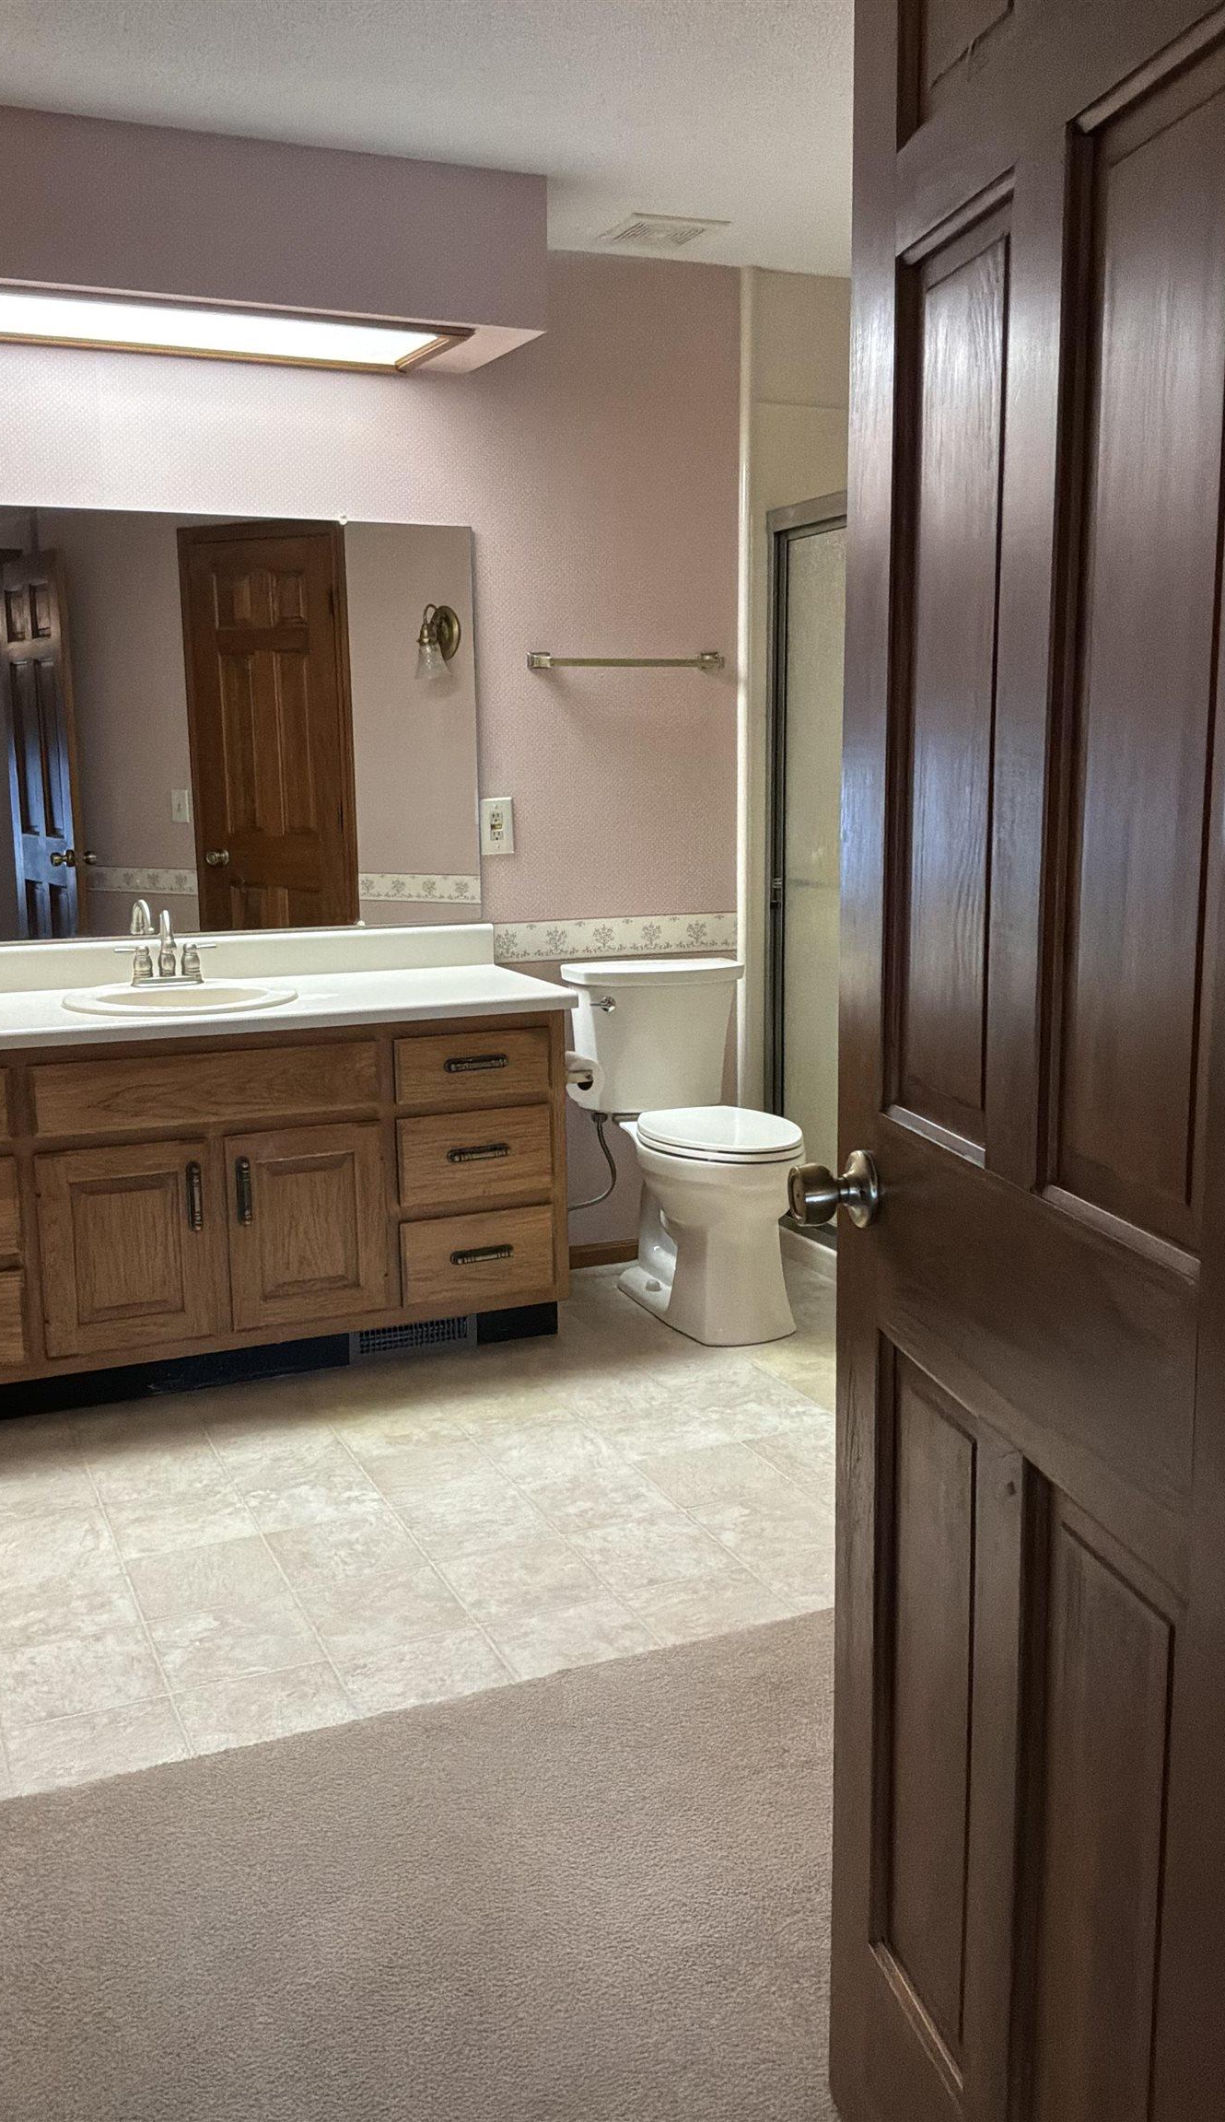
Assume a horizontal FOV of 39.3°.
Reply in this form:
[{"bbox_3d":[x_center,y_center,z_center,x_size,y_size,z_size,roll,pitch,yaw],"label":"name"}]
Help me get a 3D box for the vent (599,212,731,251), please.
[{"bbox_3d":[0.109,-1.836,3.798,0.225,0.020,0.225,-5,11,-23],"label":"vent"}]

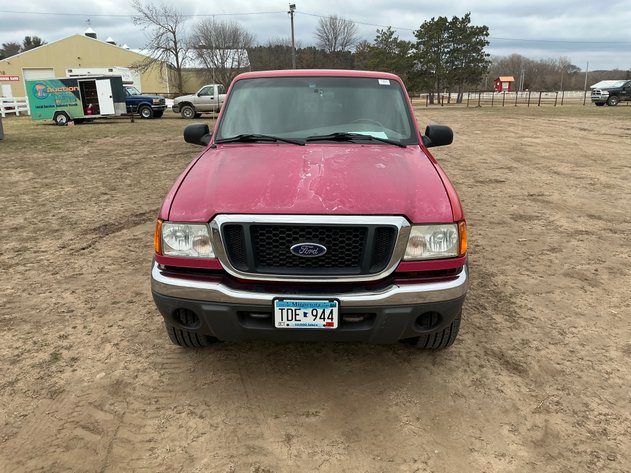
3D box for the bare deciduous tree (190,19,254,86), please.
[{"bbox_3d":[-11.300,-21.712,62.410,8.300,9.700,8.000,0,16,0],"label":"bare deciduous tree"}]

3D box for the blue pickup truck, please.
[{"bbox_3d":[-11.300,-7.582,28.311,5.450,1.830,2.000,2,16,6],"label":"blue pickup truck"}]

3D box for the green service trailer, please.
[{"bbox_3d":[-11.250,-6.540,24.448,4.300,2.100,1.950,-7,17,-11],"label":"green service trailer"}]

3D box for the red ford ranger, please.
[{"bbox_3d":[0.055,-0.639,4.815,1.860,1.750,5.060,0,16,2],"label":"red ford ranger"}]

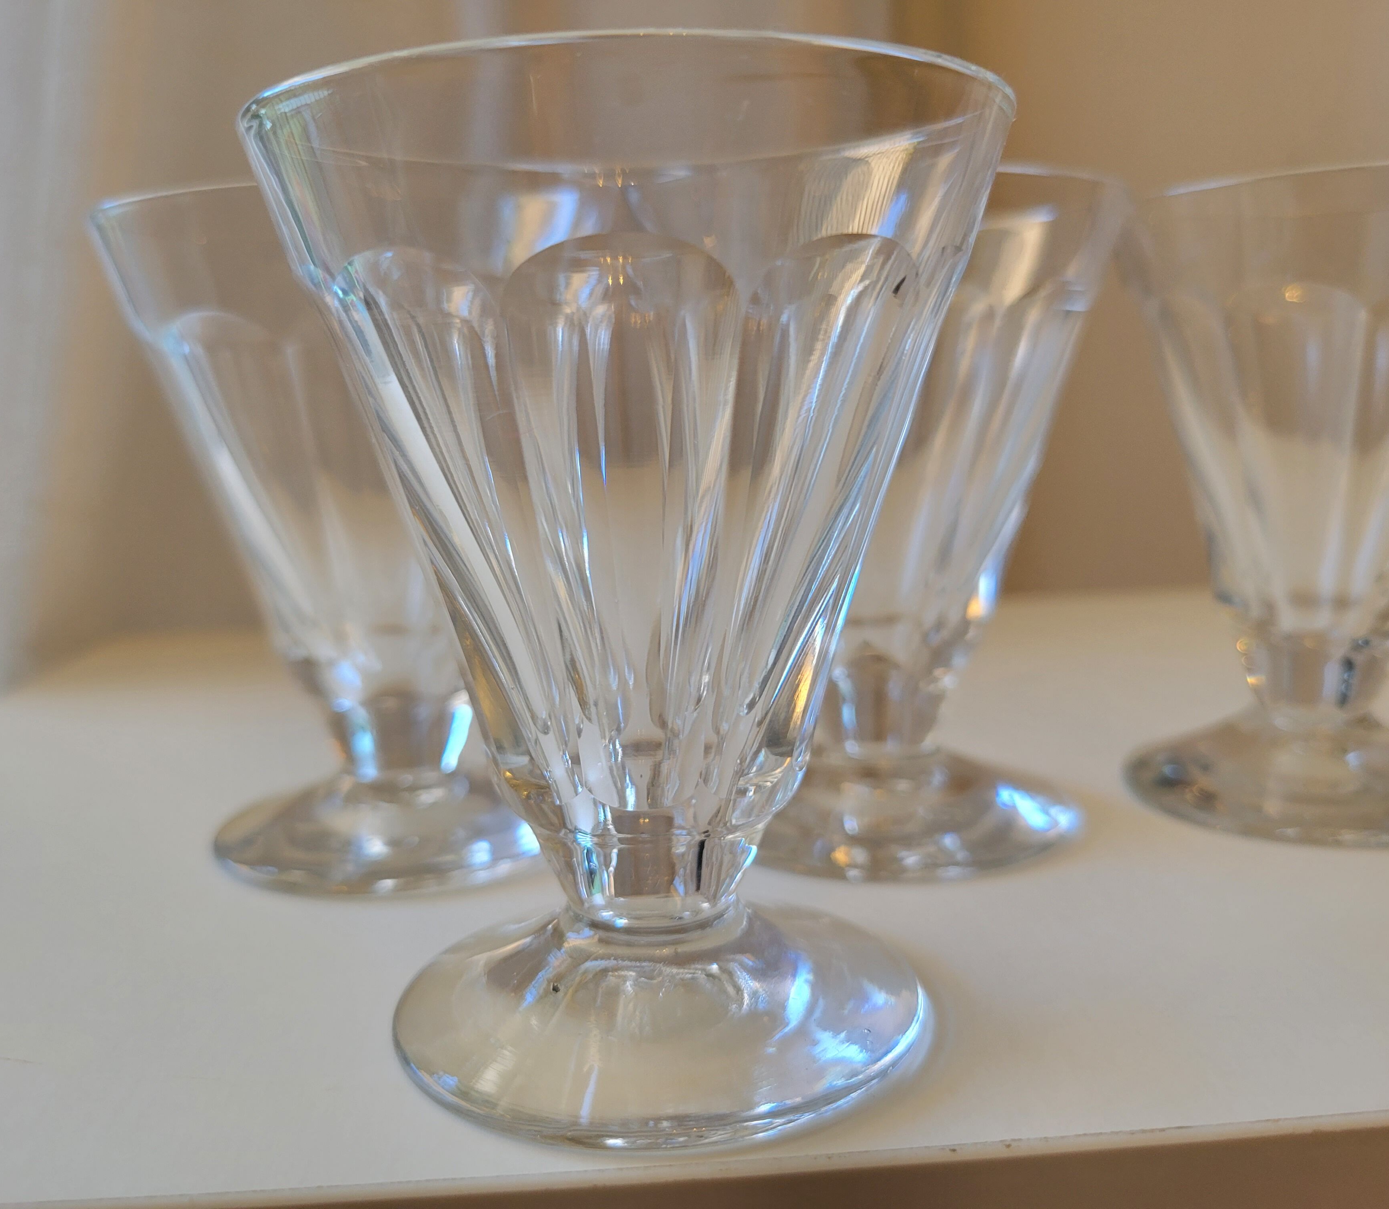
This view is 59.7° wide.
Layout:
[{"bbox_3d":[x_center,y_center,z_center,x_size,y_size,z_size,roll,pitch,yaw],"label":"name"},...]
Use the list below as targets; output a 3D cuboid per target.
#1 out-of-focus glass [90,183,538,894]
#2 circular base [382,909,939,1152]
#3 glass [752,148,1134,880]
[{"bbox_3d":[-0.049,-0.010,0.197,0.078,0.099,0.078,-2,10,0],"label":"out-of-focus glass"},{"bbox_3d":[-0.004,0.041,0.145,0.063,0.013,0.063,-2,10,0],"label":"circular base"},{"bbox_3d":[0.030,-0.013,0.197,0.078,0.099,0.078,-2,10,0],"label":"glass"}]

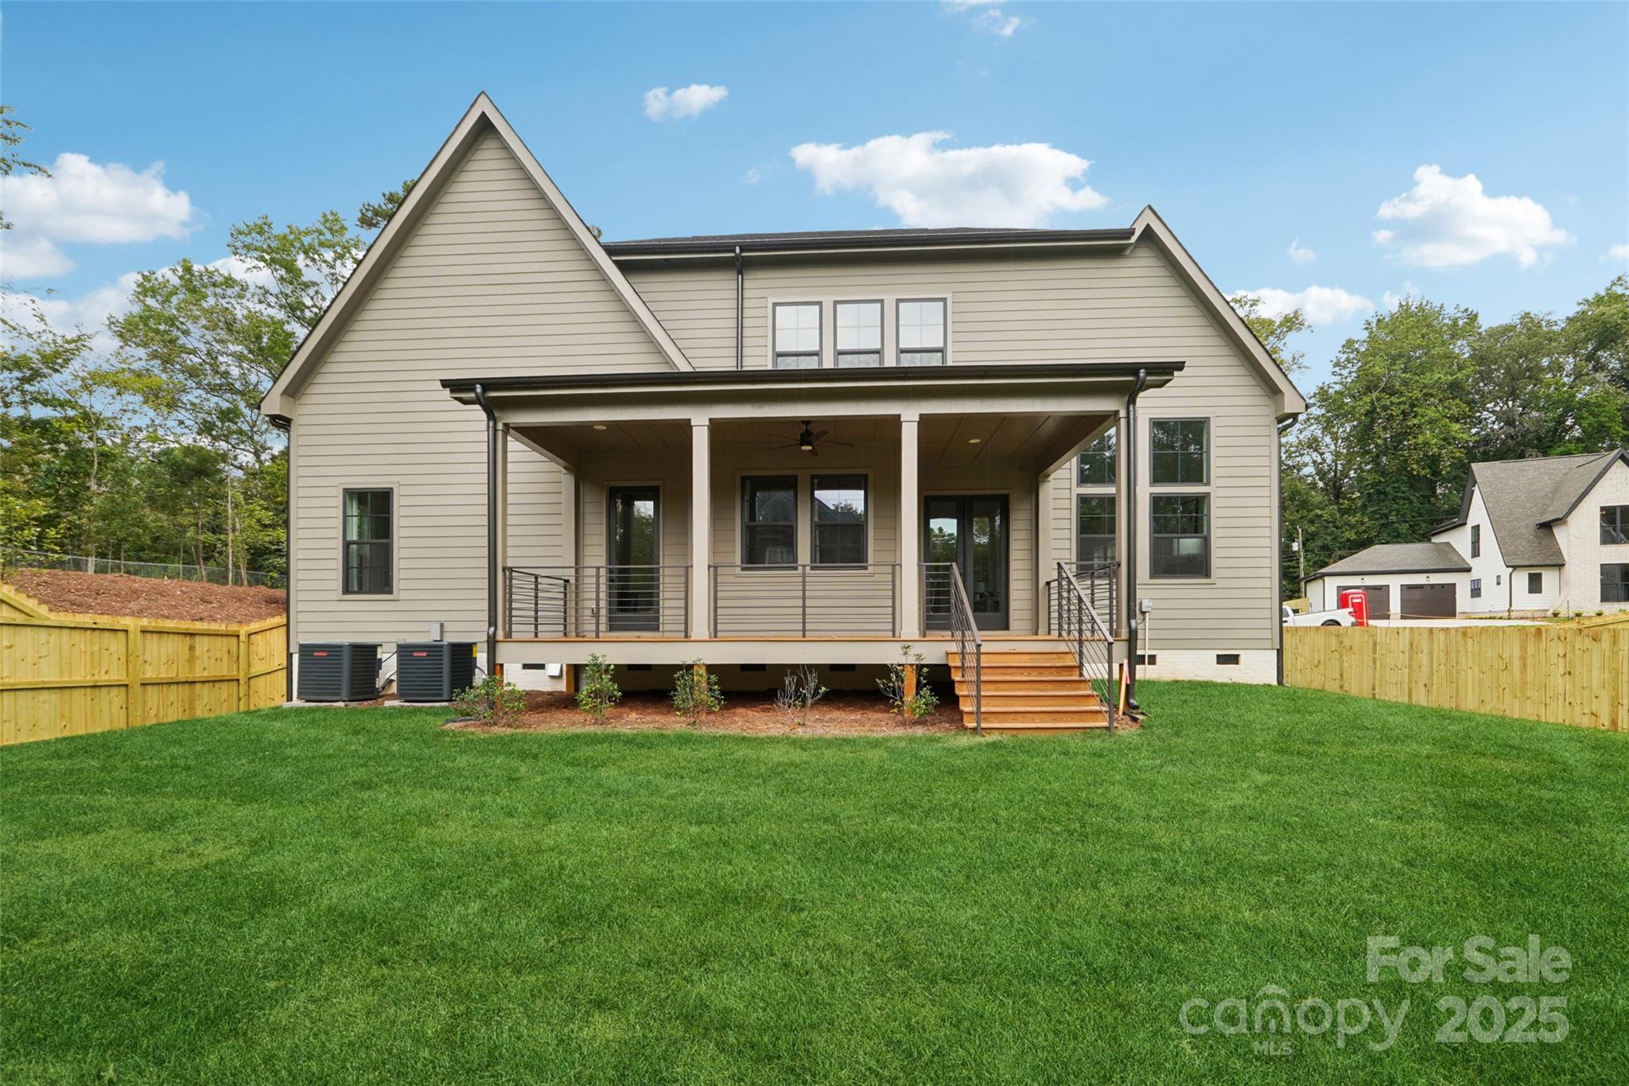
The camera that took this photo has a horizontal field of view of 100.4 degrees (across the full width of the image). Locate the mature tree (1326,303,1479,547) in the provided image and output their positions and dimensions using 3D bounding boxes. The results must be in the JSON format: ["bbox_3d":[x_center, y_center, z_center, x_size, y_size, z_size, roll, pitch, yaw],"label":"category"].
[{"bbox_3d":[51.400,-7.100,60.000,11.500,28.500,11.500,-2,-4,41],"label":"mature tree"}]

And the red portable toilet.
[{"bbox_3d":[31.400,3.900,39.500,1.120,2.300,1.180,-1,-3,19],"label":"red portable toilet"}]

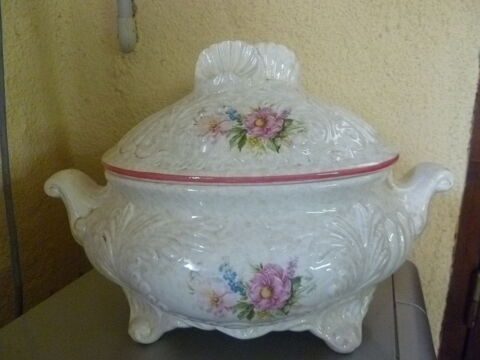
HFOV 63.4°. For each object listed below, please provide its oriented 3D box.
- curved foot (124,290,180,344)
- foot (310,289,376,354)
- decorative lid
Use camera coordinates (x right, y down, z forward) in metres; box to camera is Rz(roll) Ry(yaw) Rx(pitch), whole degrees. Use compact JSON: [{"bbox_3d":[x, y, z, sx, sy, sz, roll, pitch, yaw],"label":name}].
[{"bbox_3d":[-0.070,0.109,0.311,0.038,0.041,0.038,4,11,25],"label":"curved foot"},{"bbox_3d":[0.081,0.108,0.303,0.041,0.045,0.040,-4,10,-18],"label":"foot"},{"bbox_3d":[0.005,-0.064,0.338,0.267,0.108,0.197,-1,10,3],"label":"decorative lid"}]

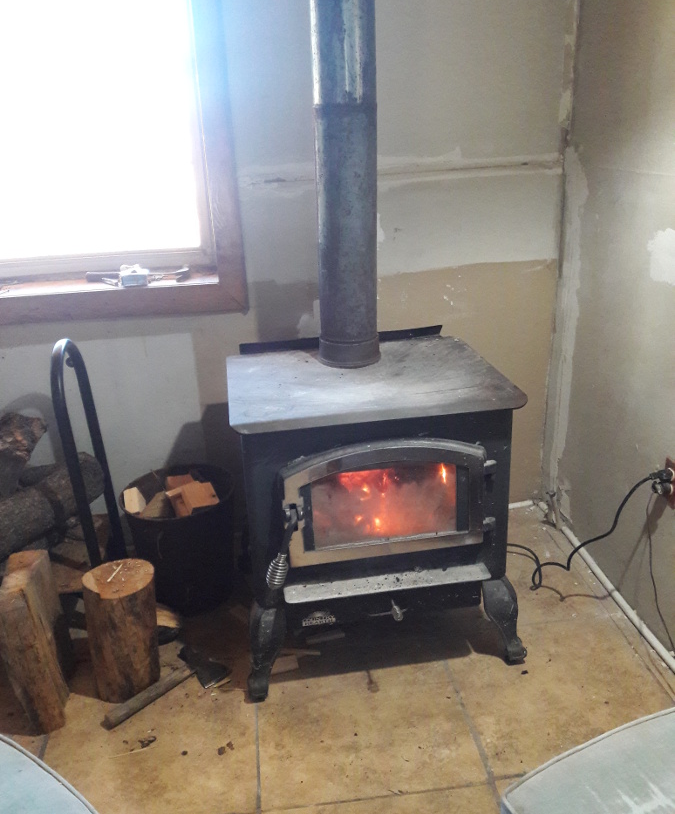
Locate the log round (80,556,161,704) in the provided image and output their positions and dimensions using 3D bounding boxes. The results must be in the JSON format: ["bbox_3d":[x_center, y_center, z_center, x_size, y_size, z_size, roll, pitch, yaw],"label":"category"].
[{"bbox_3d":[-0.534,0.562,1.825,0.165,0.315,0.165,-3,21,-6],"label":"log round"}]

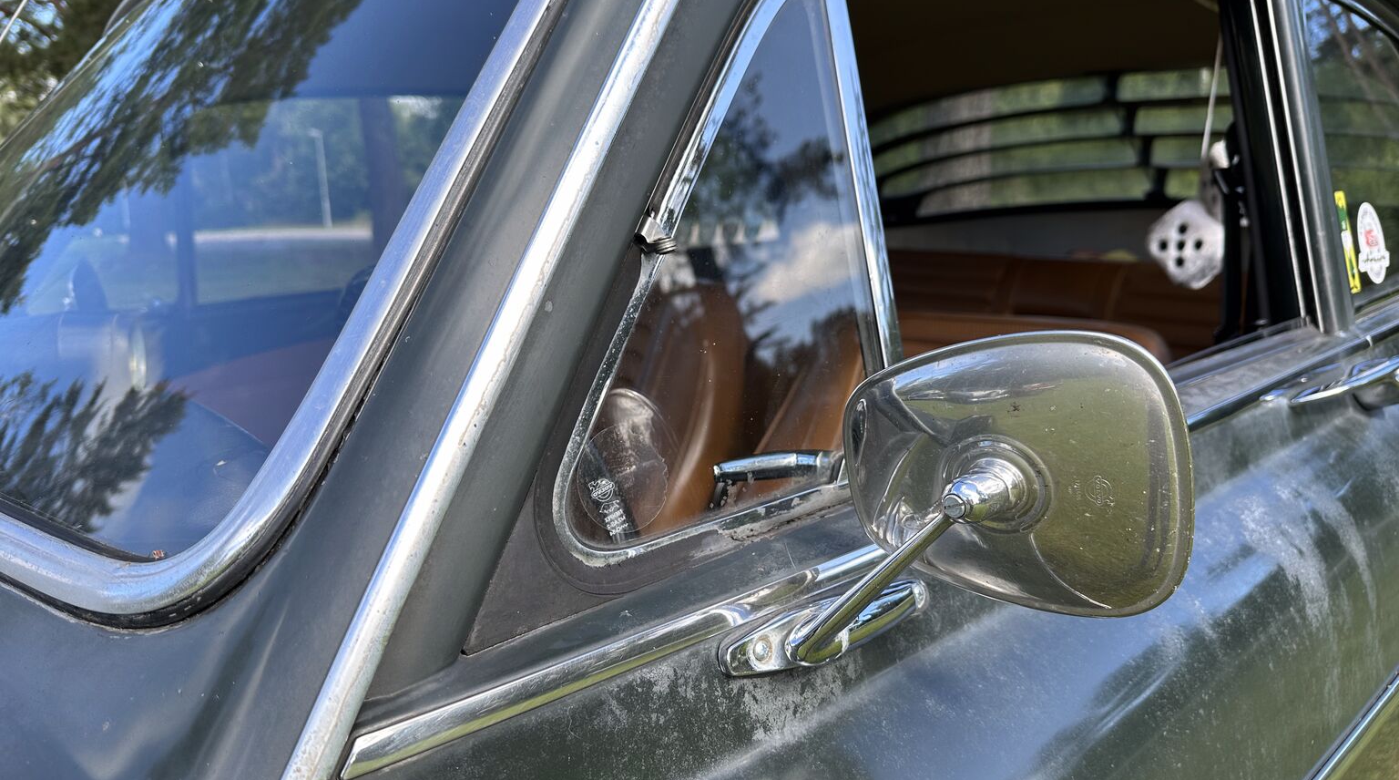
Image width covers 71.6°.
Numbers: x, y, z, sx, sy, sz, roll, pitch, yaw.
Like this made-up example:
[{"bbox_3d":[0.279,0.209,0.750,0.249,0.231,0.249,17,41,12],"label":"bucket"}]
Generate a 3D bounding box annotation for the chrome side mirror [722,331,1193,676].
[{"bbox_3d":[0.131,0.064,0.466,0.179,0.191,0.150,14,21,39],"label":"chrome side mirror"}]

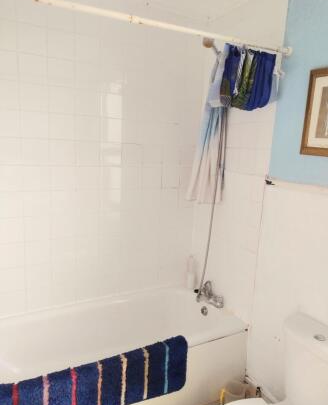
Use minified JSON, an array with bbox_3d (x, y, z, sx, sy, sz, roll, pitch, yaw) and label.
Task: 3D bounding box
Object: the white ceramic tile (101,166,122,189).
[{"bbox_3d":[-0.349,-0.164,2.209,0.149,0.149,0.010,-3,11,-29],"label":"white ceramic tile"}]

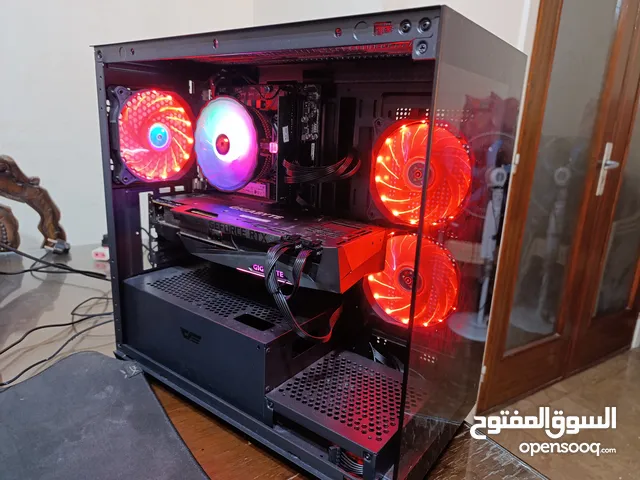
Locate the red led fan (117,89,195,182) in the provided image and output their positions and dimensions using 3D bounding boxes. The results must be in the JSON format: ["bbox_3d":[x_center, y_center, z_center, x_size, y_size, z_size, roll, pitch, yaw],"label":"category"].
[{"bbox_3d":[-0.224,-0.141,0.576,0.026,0.120,0.120,13,19,34],"label":"red led fan"}]

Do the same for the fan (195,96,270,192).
[{"bbox_3d":[-0.104,-0.128,0.574,0.119,0.119,0.063,13,19,34],"label":"fan"}]

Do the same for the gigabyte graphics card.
[{"bbox_3d":[-0.082,-0.008,0.542,0.326,0.053,0.118,13,19,34],"label":"gigabyte graphics card"}]

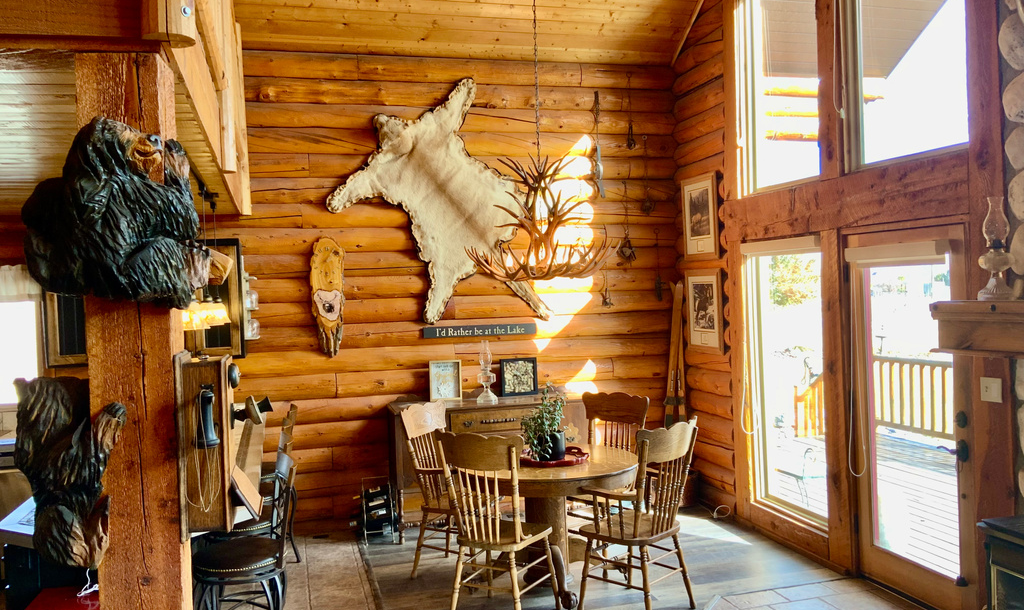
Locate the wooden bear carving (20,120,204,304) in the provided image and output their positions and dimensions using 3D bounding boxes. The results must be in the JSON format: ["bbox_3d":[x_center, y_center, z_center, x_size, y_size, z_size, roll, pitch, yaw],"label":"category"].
[{"bbox_3d":[-1.122,-0.256,2.428,0.490,0.520,0.430,-3,1,-27],"label":"wooden bear carving"}]

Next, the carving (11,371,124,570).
[{"bbox_3d":[-1.437,0.540,2.827,0.377,0.615,0.370,-2,1,-15],"label":"carving"}]

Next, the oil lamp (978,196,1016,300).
[{"bbox_3d":[2.095,-0.251,3.720,0.162,0.445,0.162,-2,1,-15],"label":"oil lamp"}]

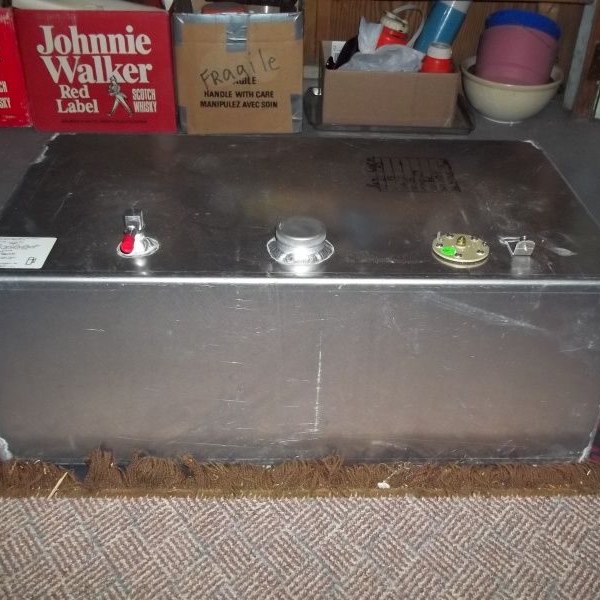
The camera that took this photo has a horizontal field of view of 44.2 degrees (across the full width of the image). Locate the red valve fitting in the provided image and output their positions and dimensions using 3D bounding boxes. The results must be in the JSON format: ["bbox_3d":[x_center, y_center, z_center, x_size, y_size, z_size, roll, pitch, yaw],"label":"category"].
[{"bbox_3d":[-0.203,-0.068,0.876,0.015,0.015,0.032,1,33,0],"label":"red valve fitting"}]

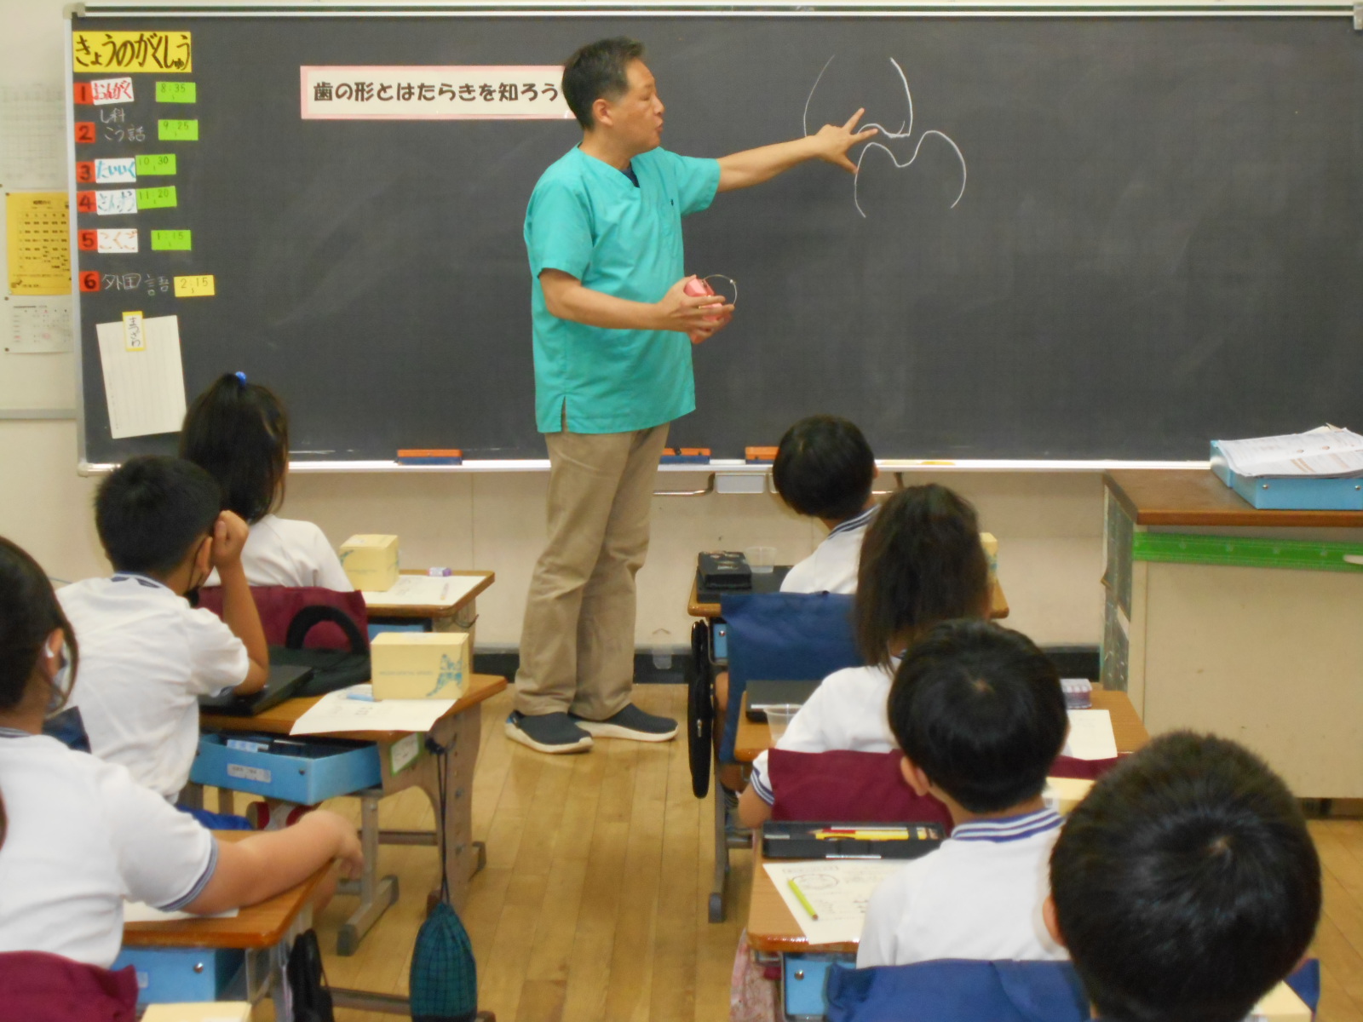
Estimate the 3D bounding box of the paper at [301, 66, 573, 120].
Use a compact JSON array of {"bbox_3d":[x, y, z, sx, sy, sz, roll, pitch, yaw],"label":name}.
[{"bbox_3d":[-0.625,-1.077,6.686,0.710,0.138,0.006,0,8,1],"label":"paper"}]

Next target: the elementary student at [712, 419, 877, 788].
[{"bbox_3d":[0.286,0.285,4.883,0.432,0.985,0.683,0,8,-2],"label":"elementary student"}]

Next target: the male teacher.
[{"bbox_3d":[0.035,-0.287,6.361,0.560,1.680,0.840,6,10,38],"label":"male teacher"}]

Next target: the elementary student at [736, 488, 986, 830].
[{"bbox_3d":[0.300,0.442,3.615,0.430,0.990,0.520,0,8,3],"label":"elementary student"}]

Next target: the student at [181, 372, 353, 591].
[{"bbox_3d":[-0.754,0.250,4.899,0.422,1.045,0.663,1,8,8],"label":"student"}]

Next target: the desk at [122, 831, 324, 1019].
[{"bbox_3d":[-0.725,0.722,3.073,0.600,0.585,0.420,0,8,3],"label":"desk"}]

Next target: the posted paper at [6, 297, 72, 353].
[{"bbox_3d":[-1.728,-0.501,7.030,0.196,0.154,0.010,0,8,0],"label":"posted paper"}]

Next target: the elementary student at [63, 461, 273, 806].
[{"bbox_3d":[-0.775,0.425,3.774,0.400,0.980,0.520,2,8,16],"label":"elementary student"}]

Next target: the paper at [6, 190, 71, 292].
[{"bbox_3d":[-1.718,-0.720,7.001,0.191,0.276,0.010,0,8,0],"label":"paper"}]

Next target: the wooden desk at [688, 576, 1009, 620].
[{"bbox_3d":[0.330,0.448,5.158,0.600,0.585,0.410,0,8,3],"label":"wooden desk"}]

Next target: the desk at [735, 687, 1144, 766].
[{"bbox_3d":[0.387,0.604,3.920,0.600,0.585,0.410,0,8,3],"label":"desk"}]

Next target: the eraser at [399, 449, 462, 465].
[{"bbox_3d":[-0.653,-0.141,6.755,0.168,0.036,0.062,0,8,1],"label":"eraser"}]

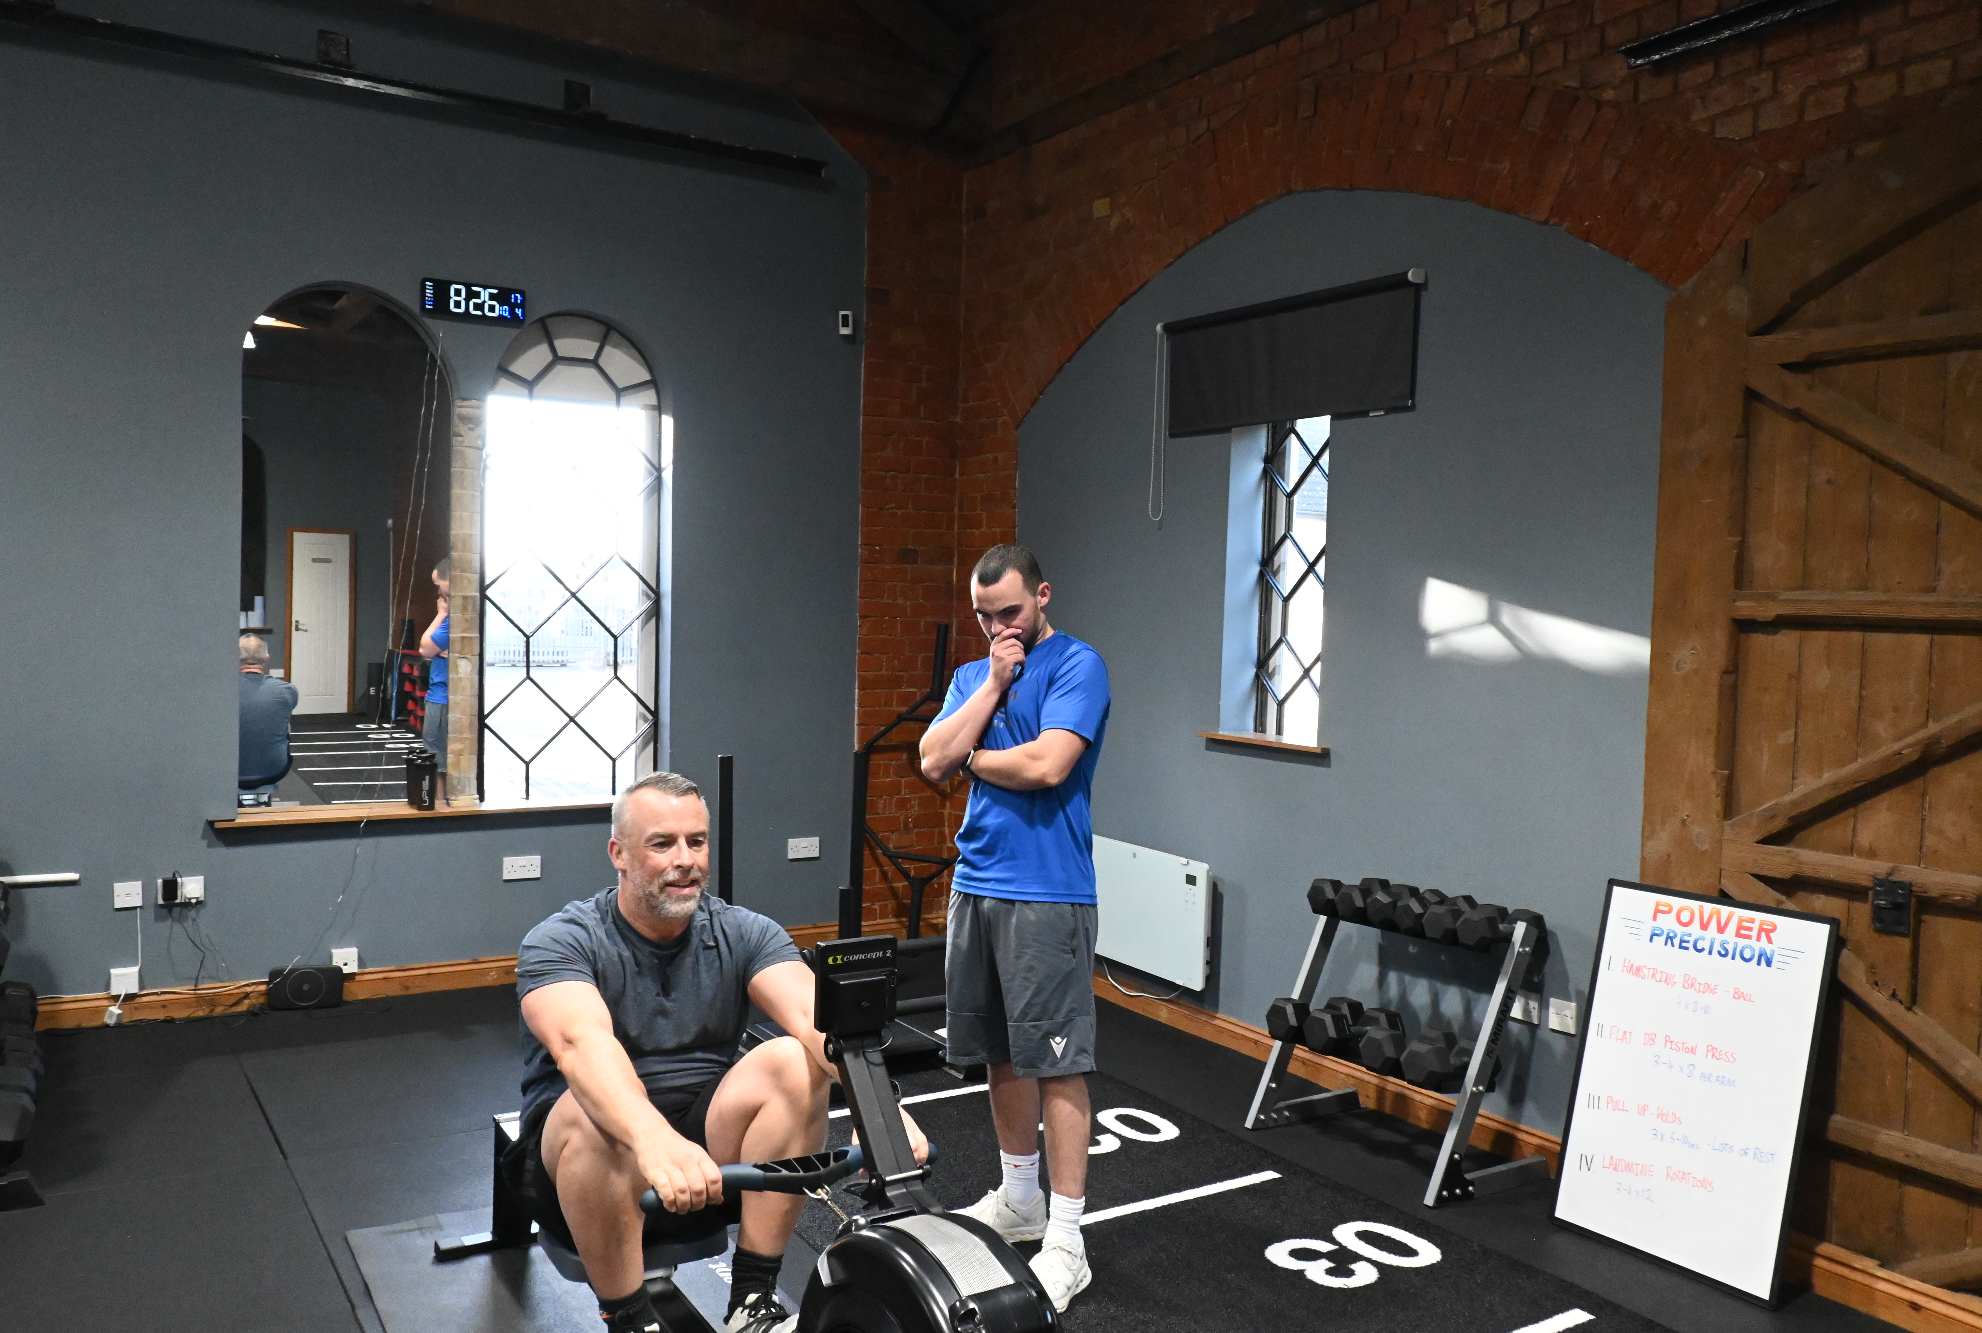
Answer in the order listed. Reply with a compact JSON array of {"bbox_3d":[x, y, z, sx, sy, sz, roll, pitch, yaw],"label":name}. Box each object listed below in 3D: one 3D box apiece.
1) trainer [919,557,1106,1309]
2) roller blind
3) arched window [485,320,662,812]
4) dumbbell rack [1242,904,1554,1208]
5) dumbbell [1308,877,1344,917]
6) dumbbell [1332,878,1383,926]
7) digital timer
[{"bbox_3d":[0.077,0.578,3.625,0.500,1.735,0.430,3,3,32],"label":"trainer"},{"bbox_3d":[0.962,-1.025,5.079,0.085,0.434,1.242,0,3,-34],"label":"roller blind"},{"bbox_3d":[-1.732,-0.445,6.220,0.750,2.000,0.100,0,3,-32],"label":"arched window"},{"bbox_3d":[1.185,1.067,4.430,0.465,0.740,0.725,0,3,-34],"label":"dumbbell rack"},{"bbox_3d":[1.126,0.721,4.666,0.255,0.107,0.114,0,3,-34],"label":"dumbbell"},{"bbox_3d":[1.185,0.726,4.576,0.255,0.107,0.114,0,3,-34],"label":"dumbbell"},{"bbox_3d":[-2.006,-1.403,5.811,0.387,0.150,0.035,0,3,-31],"label":"digital timer"}]

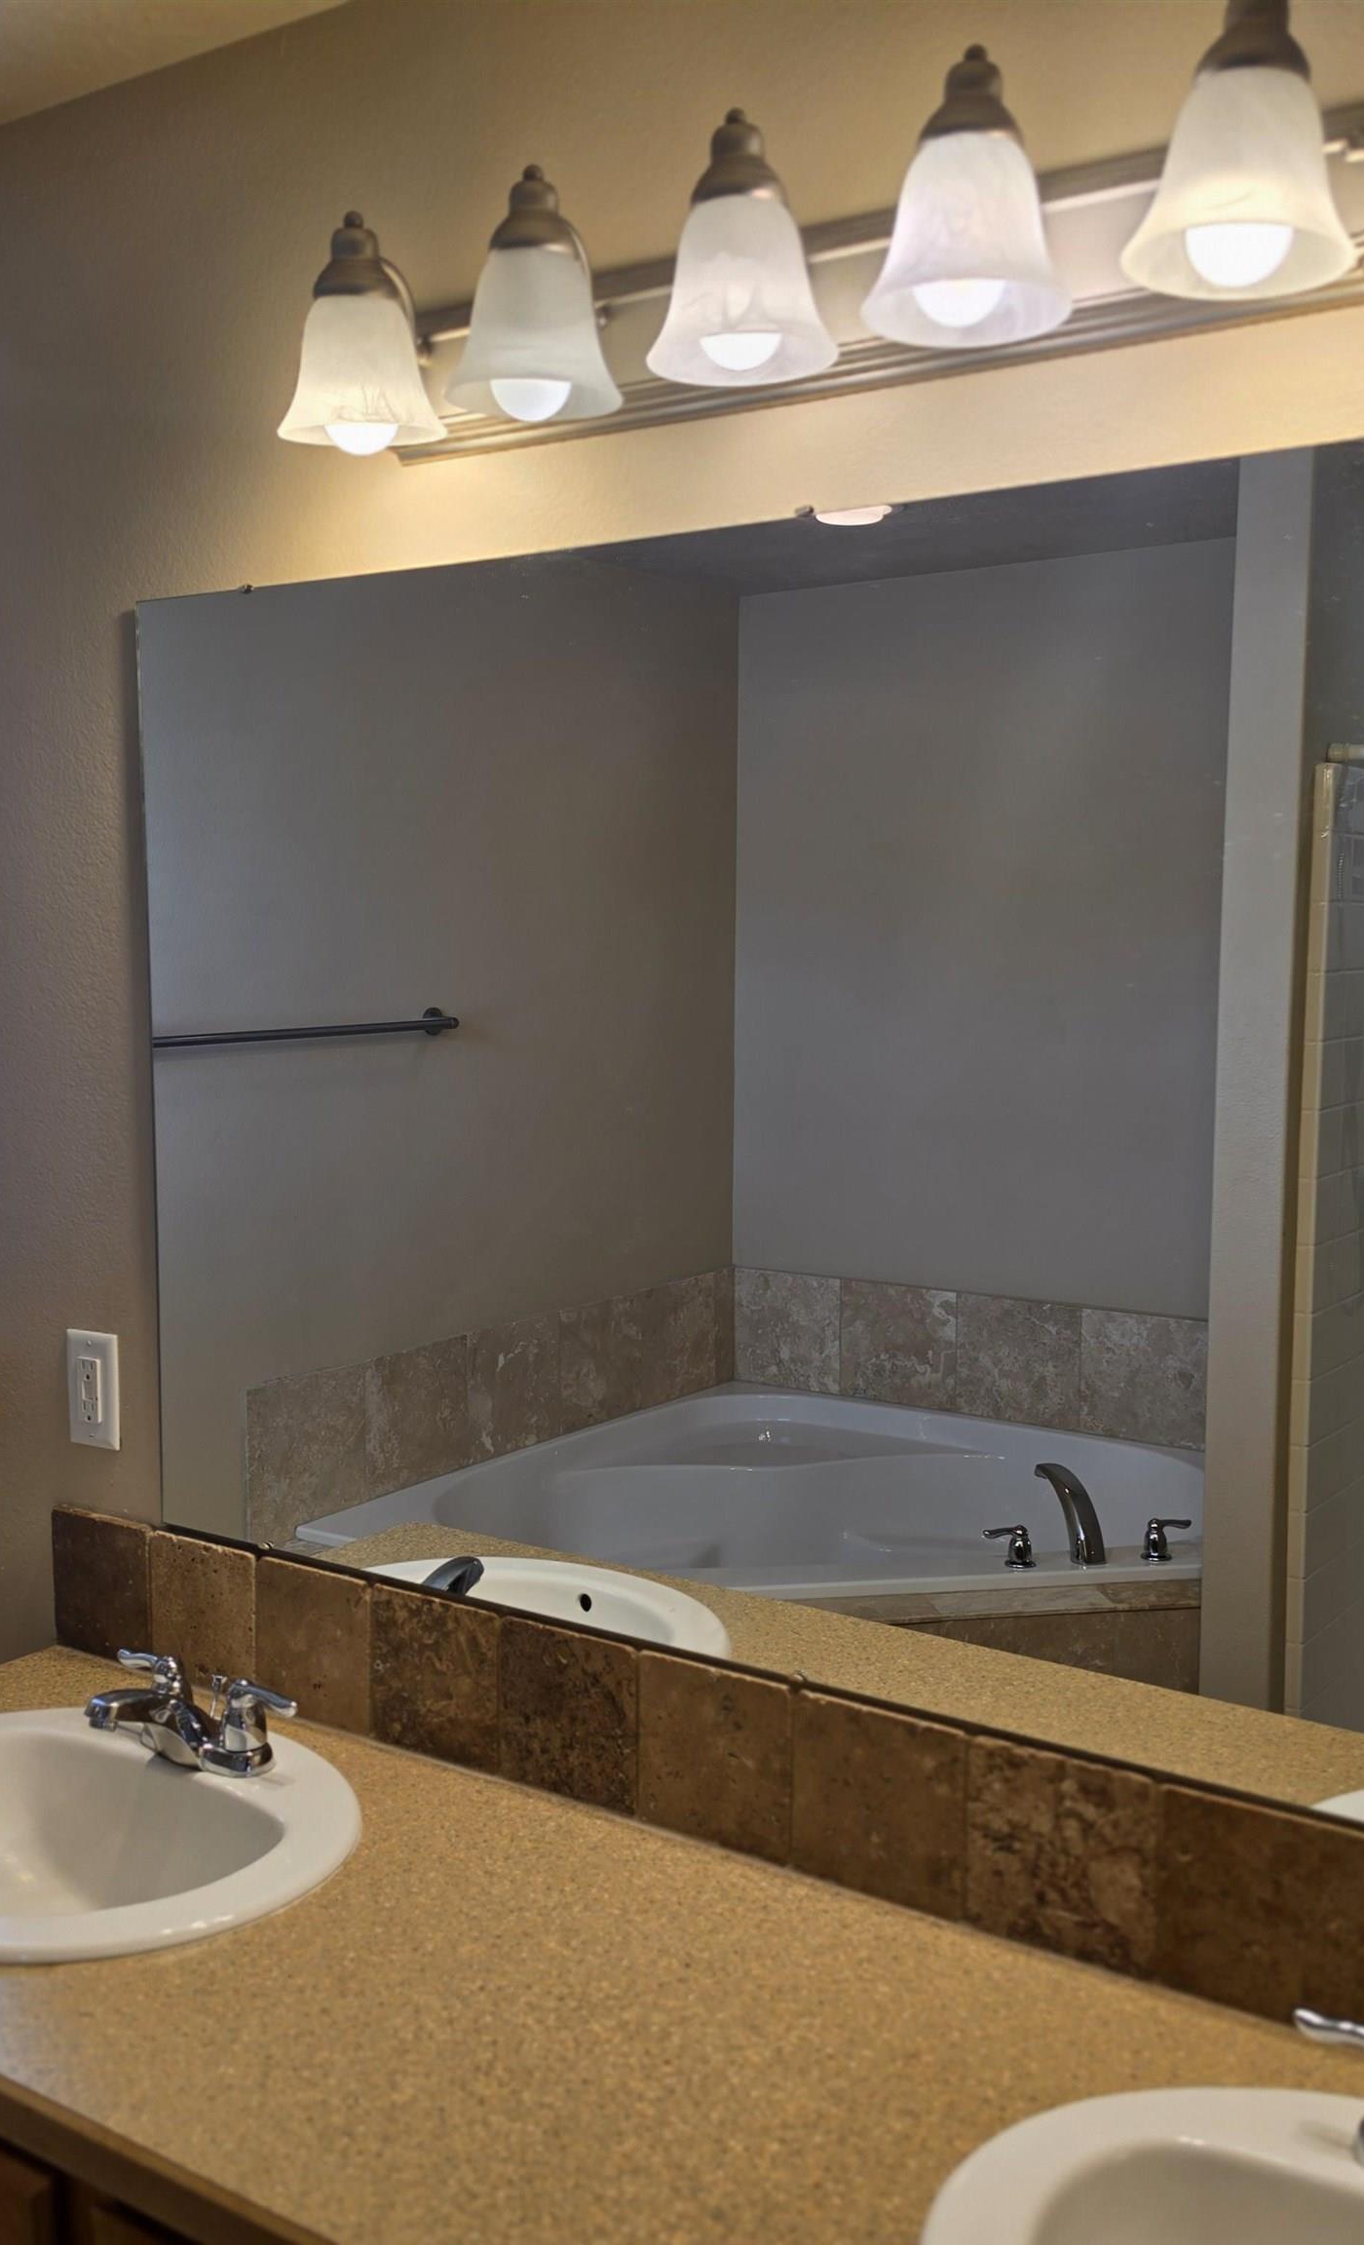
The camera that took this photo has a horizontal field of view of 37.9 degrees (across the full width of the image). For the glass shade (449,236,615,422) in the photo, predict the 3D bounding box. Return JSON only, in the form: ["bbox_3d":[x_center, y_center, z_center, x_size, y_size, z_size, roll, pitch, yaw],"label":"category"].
[{"bbox_3d":[-0.110,-0.601,1.500,0.137,0.104,0.137,0,6,0],"label":"glass shade"}]

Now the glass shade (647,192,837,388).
[{"bbox_3d":[0.043,-0.591,1.400,0.137,0.104,0.137,0,6,0],"label":"glass shade"}]

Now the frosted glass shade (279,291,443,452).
[{"bbox_3d":[-0.257,-0.610,1.597,0.137,0.104,0.137,0,6,0],"label":"frosted glass shade"}]

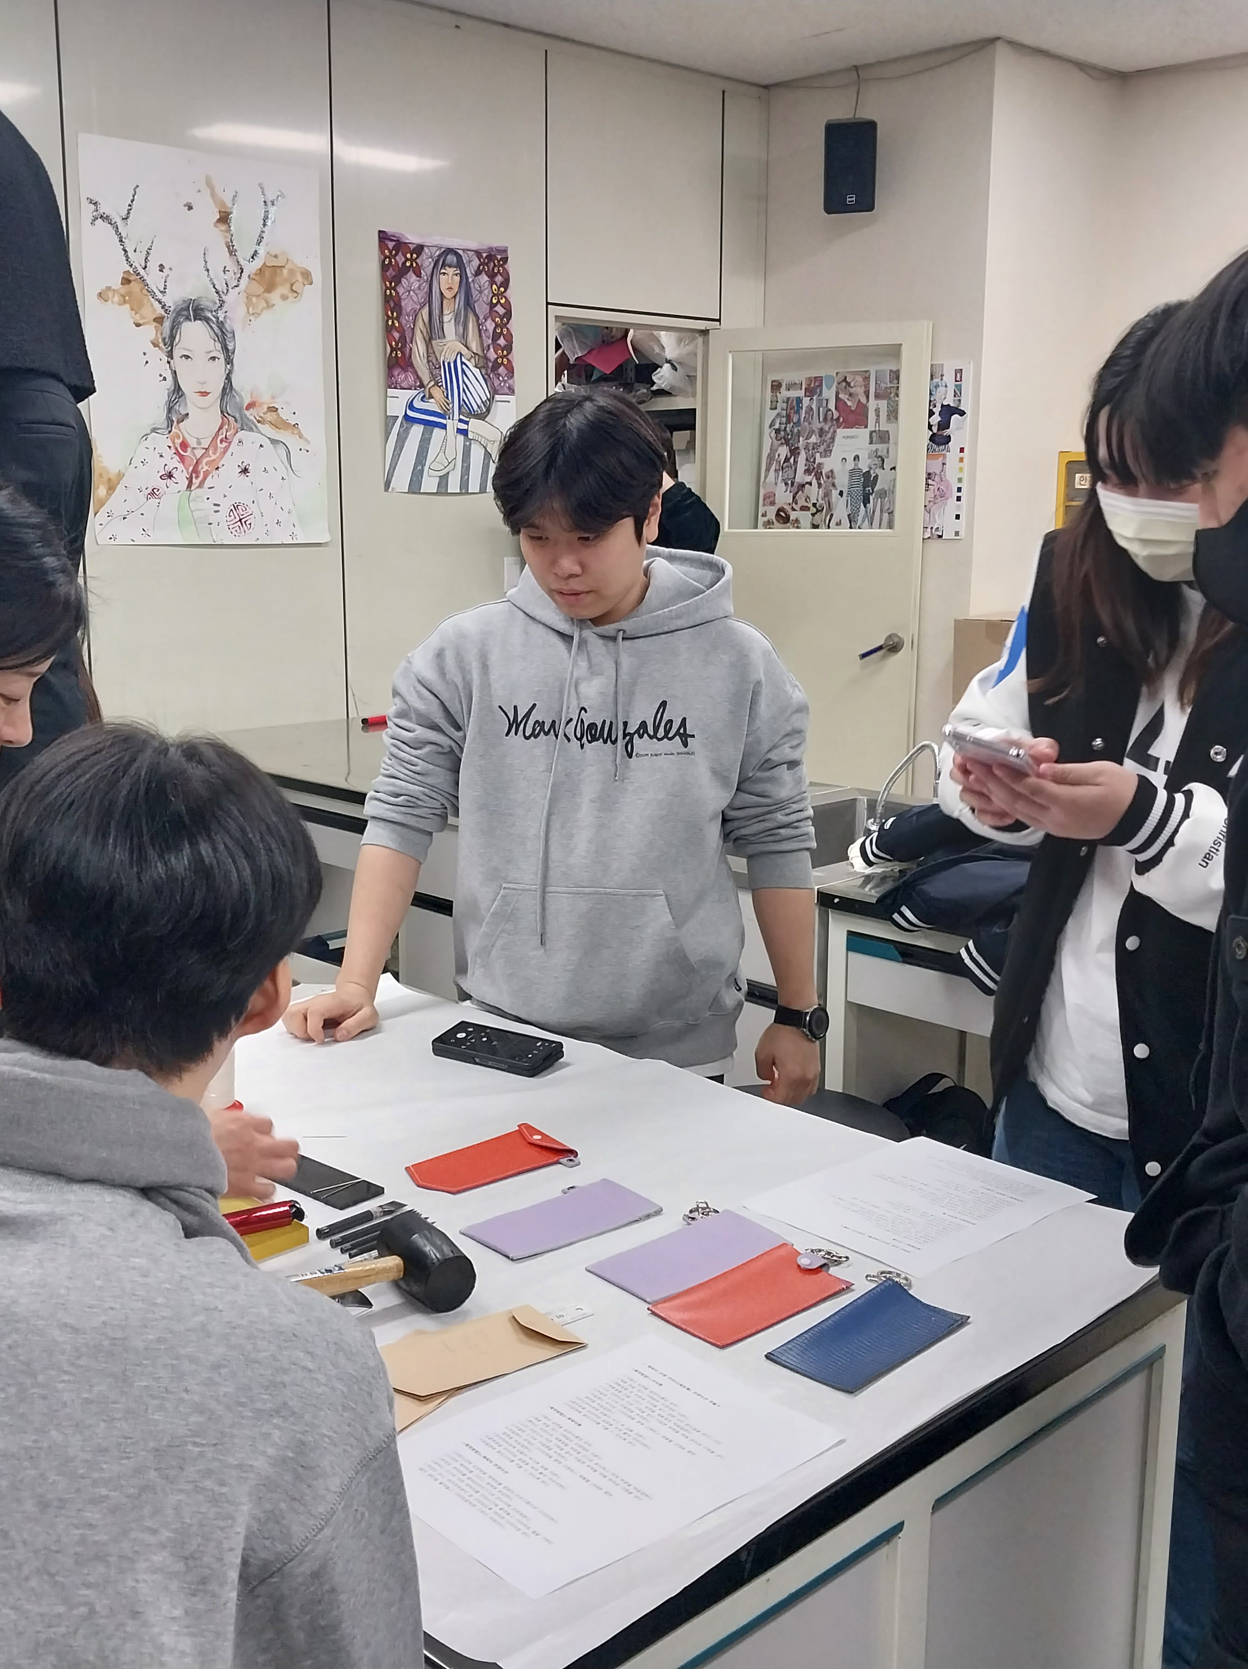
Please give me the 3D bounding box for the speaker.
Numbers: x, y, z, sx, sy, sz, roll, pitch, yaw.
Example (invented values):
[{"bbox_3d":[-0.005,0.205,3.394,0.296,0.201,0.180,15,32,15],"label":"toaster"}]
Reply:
[{"bbox_3d":[0.783,-2.310,5.791,0.185,0.305,0.180,3,19,15],"label":"speaker"}]

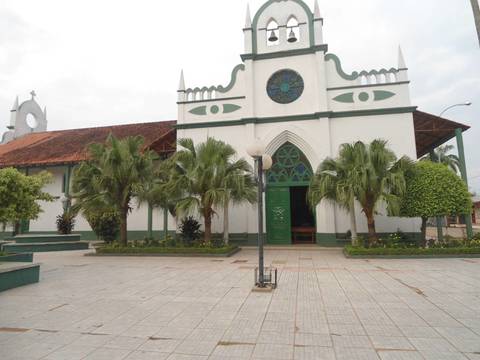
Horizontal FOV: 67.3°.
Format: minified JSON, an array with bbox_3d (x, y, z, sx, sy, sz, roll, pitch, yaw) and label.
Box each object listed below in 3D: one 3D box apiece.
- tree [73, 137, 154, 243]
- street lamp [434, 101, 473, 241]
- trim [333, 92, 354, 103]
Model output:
[{"bbox_3d":[-6.265,0.739,17.731,3.600,5.560,3.400,-2,-6,10],"label":"tree"},{"bbox_3d":[15.101,-0.740,25.270,2.200,9.530,0.300,-2,-6,13],"label":"street lamp"},{"bbox_3d":[5.538,-4.416,19.309,1.090,0.550,0.080,-2,-6,13],"label":"trim"}]

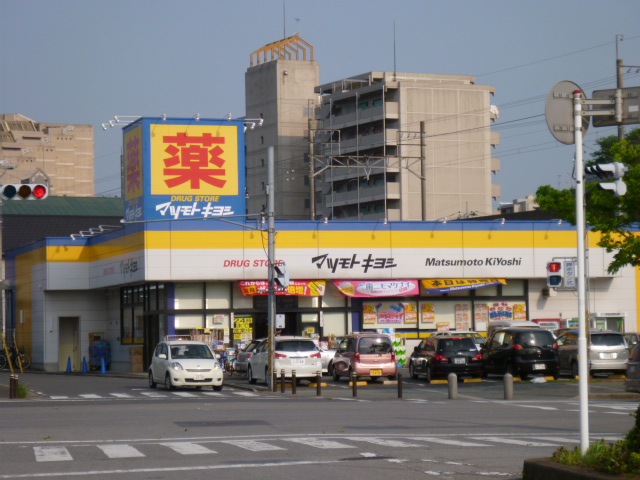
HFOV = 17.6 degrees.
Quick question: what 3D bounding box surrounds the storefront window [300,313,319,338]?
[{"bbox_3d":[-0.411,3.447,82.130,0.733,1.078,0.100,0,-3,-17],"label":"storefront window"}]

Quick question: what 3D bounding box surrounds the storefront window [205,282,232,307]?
[{"bbox_3d":[-3.979,2.189,81.104,0.961,1.050,0.100,0,-3,-17],"label":"storefront window"}]

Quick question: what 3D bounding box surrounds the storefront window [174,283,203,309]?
[{"bbox_3d":[-5.199,2.215,81.882,1.109,1.067,0.100,0,-3,-16],"label":"storefront window"}]

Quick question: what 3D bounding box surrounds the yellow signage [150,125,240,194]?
[{"bbox_3d":[-4.832,-3.081,79.688,3.427,2.715,0.100,0,-3,-16],"label":"yellow signage"}]

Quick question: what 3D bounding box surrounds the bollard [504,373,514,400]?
[{"bbox_3d":[4.715,3.674,51.911,0.238,0.658,0.238,-1,-3,0],"label":"bollard"}]

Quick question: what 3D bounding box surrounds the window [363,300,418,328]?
[{"bbox_3d":[2.816,3.004,82.547,2.297,1.064,0.100,0,-3,-16],"label":"window"}]

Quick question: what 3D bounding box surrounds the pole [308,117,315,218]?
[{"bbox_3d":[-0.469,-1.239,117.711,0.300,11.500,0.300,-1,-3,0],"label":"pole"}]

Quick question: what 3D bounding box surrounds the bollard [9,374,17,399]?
[{"bbox_3d":[-8.779,4.186,59.139,0.118,0.680,0.118,0,-3,-16],"label":"bollard"}]

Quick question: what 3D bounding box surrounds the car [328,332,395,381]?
[{"bbox_3d":[1.408,3.867,67.945,1.475,1.570,3.395,0,-3,-12],"label":"car"}]

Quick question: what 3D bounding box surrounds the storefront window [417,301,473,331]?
[{"bbox_3d":[5.113,3.084,84.400,2.301,1.209,0.100,0,-3,-16],"label":"storefront window"}]

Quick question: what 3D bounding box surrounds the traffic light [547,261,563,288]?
[{"bbox_3d":[5.819,0.855,51.300,0.350,0.650,0.280,0,-3,-14],"label":"traffic light"}]

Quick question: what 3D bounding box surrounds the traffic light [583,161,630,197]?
[{"bbox_3d":[6.805,-1.434,49.200,0.560,0.770,1.220,0,-3,-18],"label":"traffic light"}]

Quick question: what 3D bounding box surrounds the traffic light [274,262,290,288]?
[{"bbox_3d":[-1.131,1.057,61.800,0.360,0.770,0.400,0,-3,-16],"label":"traffic light"}]

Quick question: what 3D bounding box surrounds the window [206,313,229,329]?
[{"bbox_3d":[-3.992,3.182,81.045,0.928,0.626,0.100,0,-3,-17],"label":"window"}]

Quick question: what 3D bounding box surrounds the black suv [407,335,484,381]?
[{"bbox_3d":[4.088,3.875,67.800,1.690,1.500,4.400,0,-3,-10],"label":"black suv"}]

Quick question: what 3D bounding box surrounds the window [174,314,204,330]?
[{"bbox_3d":[-5.167,3.255,81.838,1.168,0.620,0.100,0,-3,-16],"label":"window"}]

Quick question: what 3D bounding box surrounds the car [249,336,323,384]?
[{"bbox_3d":[-1.236,3.900,67.199,1.710,1.580,4.580,0,-3,-12],"label":"car"}]

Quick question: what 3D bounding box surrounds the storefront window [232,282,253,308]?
[{"bbox_3d":[-2.992,2.177,80.876,0.814,1.035,0.100,0,-3,-16],"label":"storefront window"}]

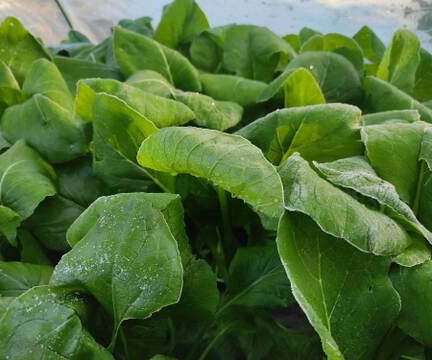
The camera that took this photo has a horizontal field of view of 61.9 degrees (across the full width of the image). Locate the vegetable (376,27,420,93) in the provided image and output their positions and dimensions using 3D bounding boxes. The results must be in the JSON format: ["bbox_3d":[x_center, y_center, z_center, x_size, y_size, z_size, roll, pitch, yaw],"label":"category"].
[{"bbox_3d":[0.389,-0.254,0.780,0.075,0.135,0.055,0,31,0],"label":"vegetable"}]

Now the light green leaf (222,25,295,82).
[{"bbox_3d":[0.088,-0.279,0.800,0.152,0.123,0.074,0,31,0],"label":"light green leaf"}]

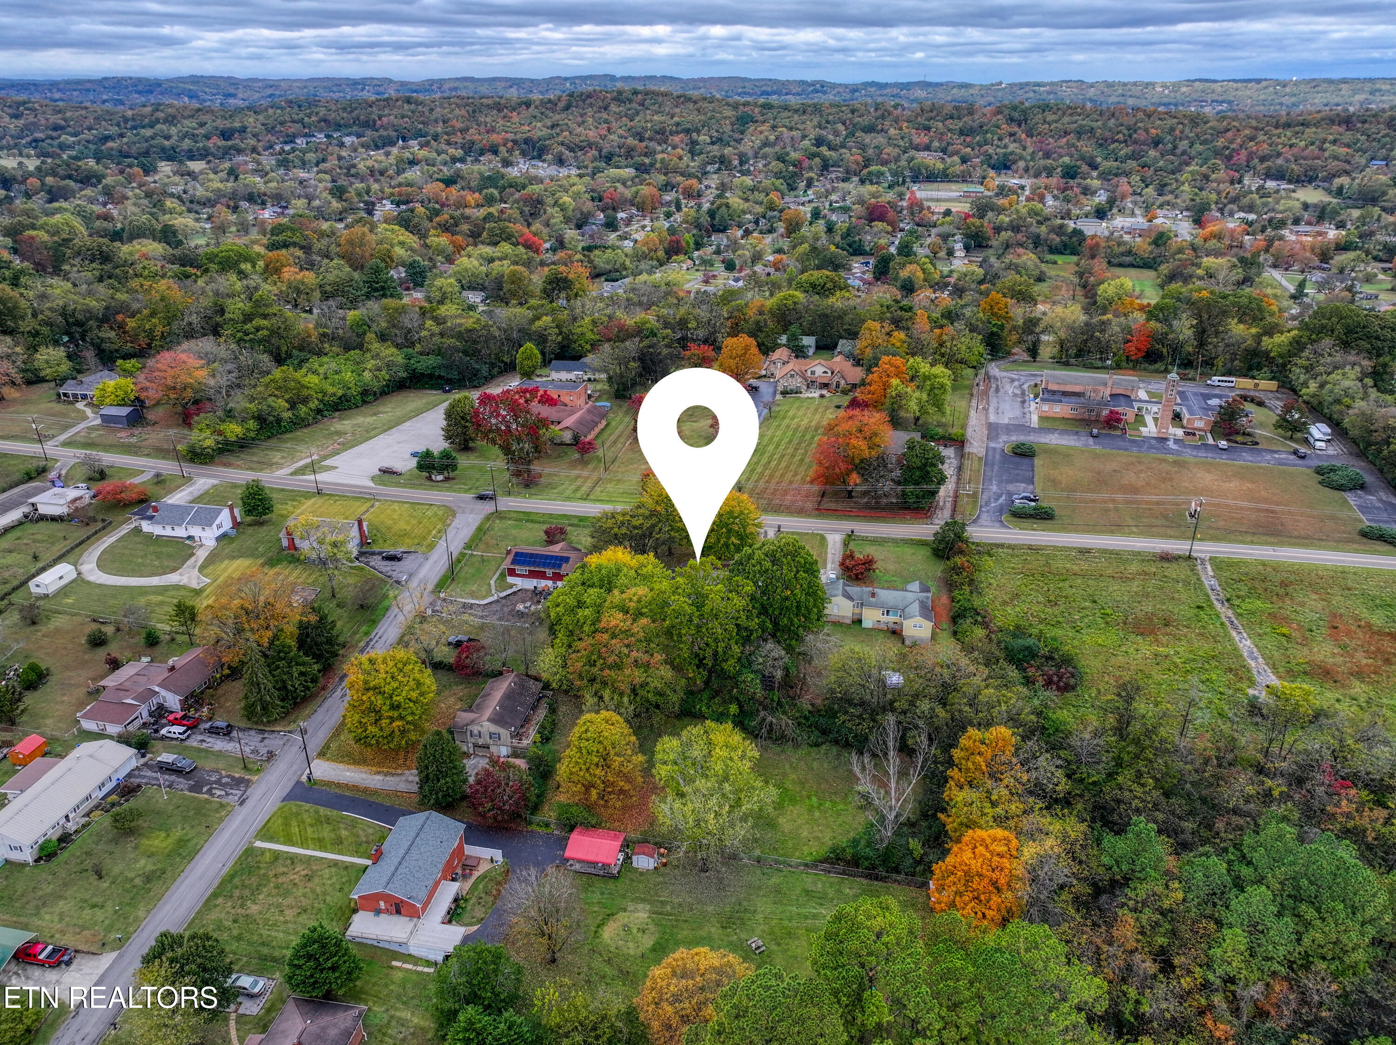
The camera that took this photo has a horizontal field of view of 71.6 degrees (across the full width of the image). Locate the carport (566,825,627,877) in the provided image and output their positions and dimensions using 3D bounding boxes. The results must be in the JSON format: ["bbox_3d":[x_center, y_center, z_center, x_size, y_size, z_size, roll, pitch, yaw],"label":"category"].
[{"bbox_3d":[-13.160,43.221,127.318,7.038,3.100,5.936,5,25,10],"label":"carport"}]

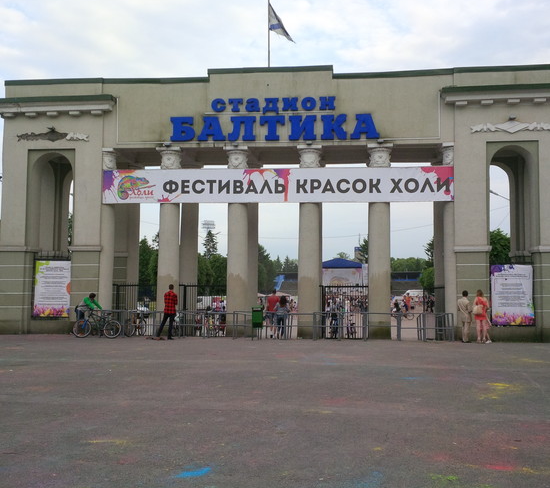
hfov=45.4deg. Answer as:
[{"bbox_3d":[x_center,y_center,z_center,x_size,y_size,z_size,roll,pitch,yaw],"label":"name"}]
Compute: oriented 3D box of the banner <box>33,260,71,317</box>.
[{"bbox_3d":[-8.063,1.634,23.799,1.404,2.068,0.060,0,-4,6],"label":"banner"}]

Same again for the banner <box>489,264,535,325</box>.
[{"bbox_3d":[7.960,1.719,21.964,1.390,2.041,0.060,0,-4,6],"label":"banner"}]

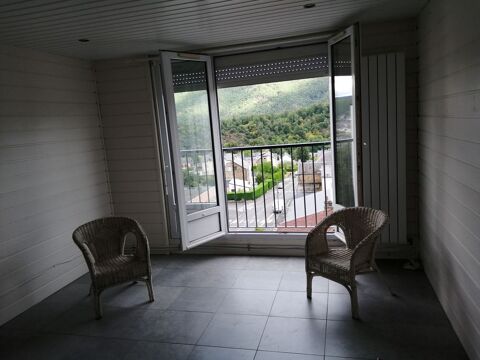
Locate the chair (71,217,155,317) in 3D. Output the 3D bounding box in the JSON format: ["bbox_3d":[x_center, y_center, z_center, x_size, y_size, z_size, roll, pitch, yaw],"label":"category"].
[{"bbox_3d":[-1.173,0.758,3.383,0.589,0.761,0.584,-9,9,-29],"label":"chair"}]

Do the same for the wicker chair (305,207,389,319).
[{"bbox_3d":[0.929,0.632,3.043,0.584,0.761,0.589,-11,10,-36],"label":"wicker chair"}]

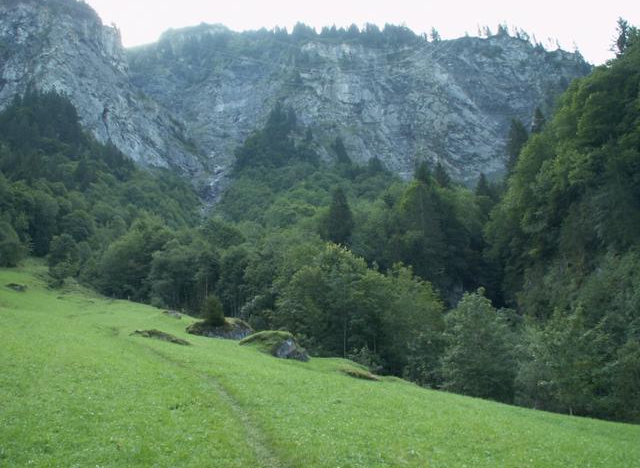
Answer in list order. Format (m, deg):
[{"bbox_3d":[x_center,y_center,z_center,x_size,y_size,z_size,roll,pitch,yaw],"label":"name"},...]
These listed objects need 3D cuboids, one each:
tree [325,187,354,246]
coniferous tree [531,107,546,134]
[{"bbox_3d":[4.520,-2.560,149.110,7.000,17.000,7.000,0,-6,0],"label":"tree"},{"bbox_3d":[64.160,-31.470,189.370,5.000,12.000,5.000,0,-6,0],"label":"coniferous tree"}]

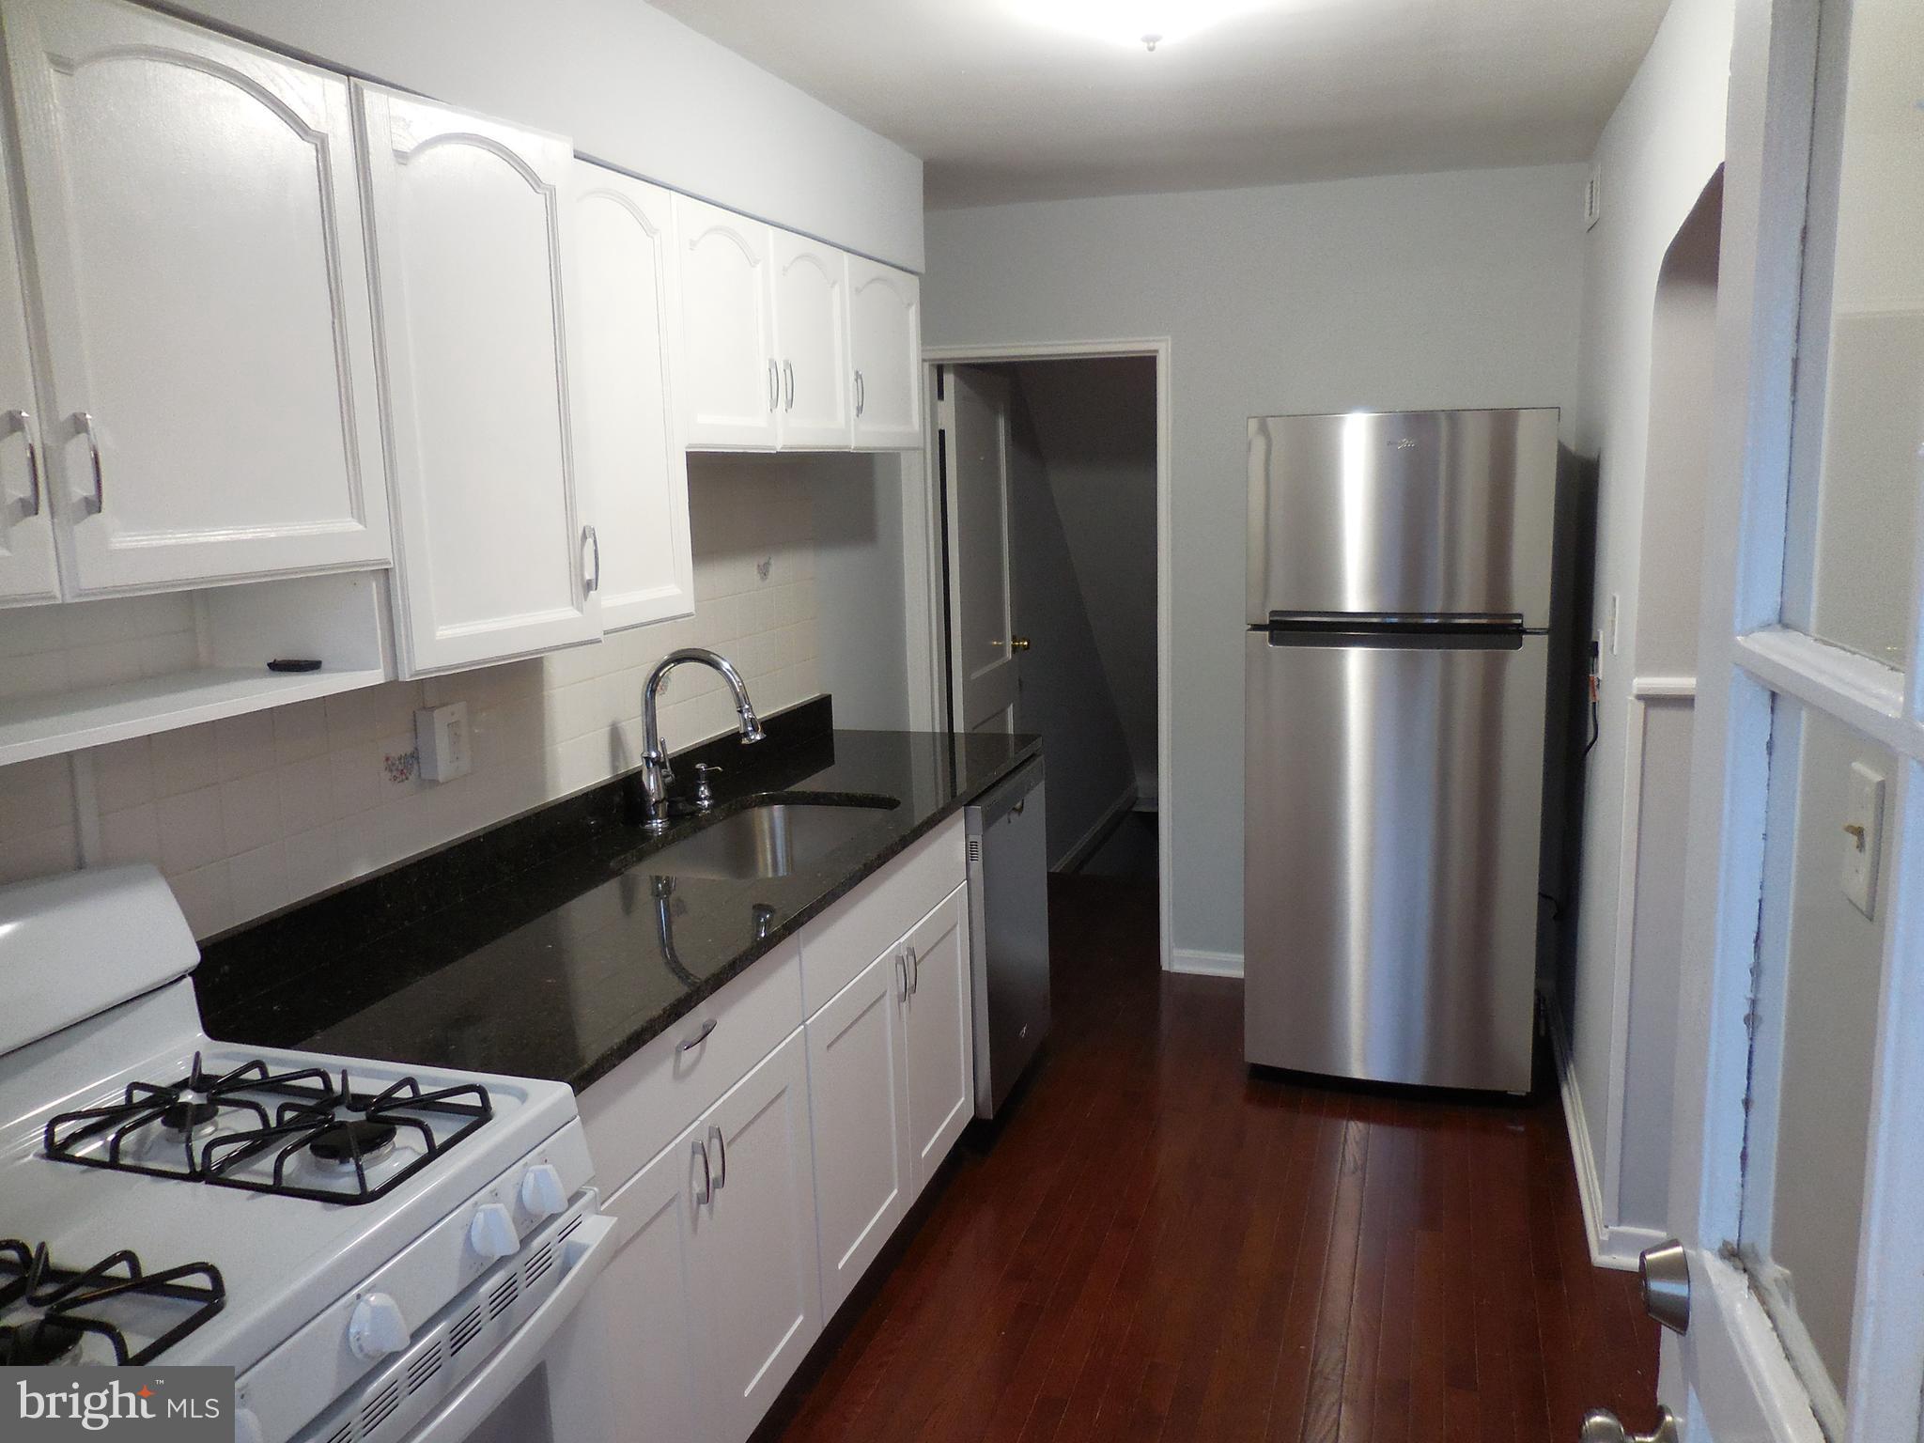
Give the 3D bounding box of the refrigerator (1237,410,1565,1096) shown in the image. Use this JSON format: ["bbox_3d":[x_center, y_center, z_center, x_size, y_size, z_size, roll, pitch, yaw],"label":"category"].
[{"bbox_3d":[1.182,0.058,3.782,0.711,1.726,0.741,2,11,19],"label":"refrigerator"}]

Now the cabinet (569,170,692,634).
[{"bbox_3d":[-0.714,-0.532,2.369,0.328,0.739,0.373,2,11,19],"label":"cabinet"}]

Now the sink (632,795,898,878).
[{"bbox_3d":[-0.389,0.333,2.839,0.393,0.209,0.612,2,11,19],"label":"sink"}]

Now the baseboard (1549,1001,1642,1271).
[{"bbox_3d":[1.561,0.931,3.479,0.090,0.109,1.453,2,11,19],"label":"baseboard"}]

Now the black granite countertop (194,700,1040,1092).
[{"bbox_3d":[-0.434,0.195,2.789,0.639,0.132,2.239,2,11,19],"label":"black granite countertop"}]

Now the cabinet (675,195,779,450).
[{"bbox_3d":[-0.594,-0.747,2.701,0.328,0.442,0.377,2,11,19],"label":"cabinet"}]

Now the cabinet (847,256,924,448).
[{"bbox_3d":[-0.337,-0.894,3.451,0.328,0.445,0.468,2,11,19],"label":"cabinet"}]

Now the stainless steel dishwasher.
[{"bbox_3d":[-0.137,0.545,3.611,0.612,0.856,0.582,2,11,19],"label":"stainless steel dishwasher"}]

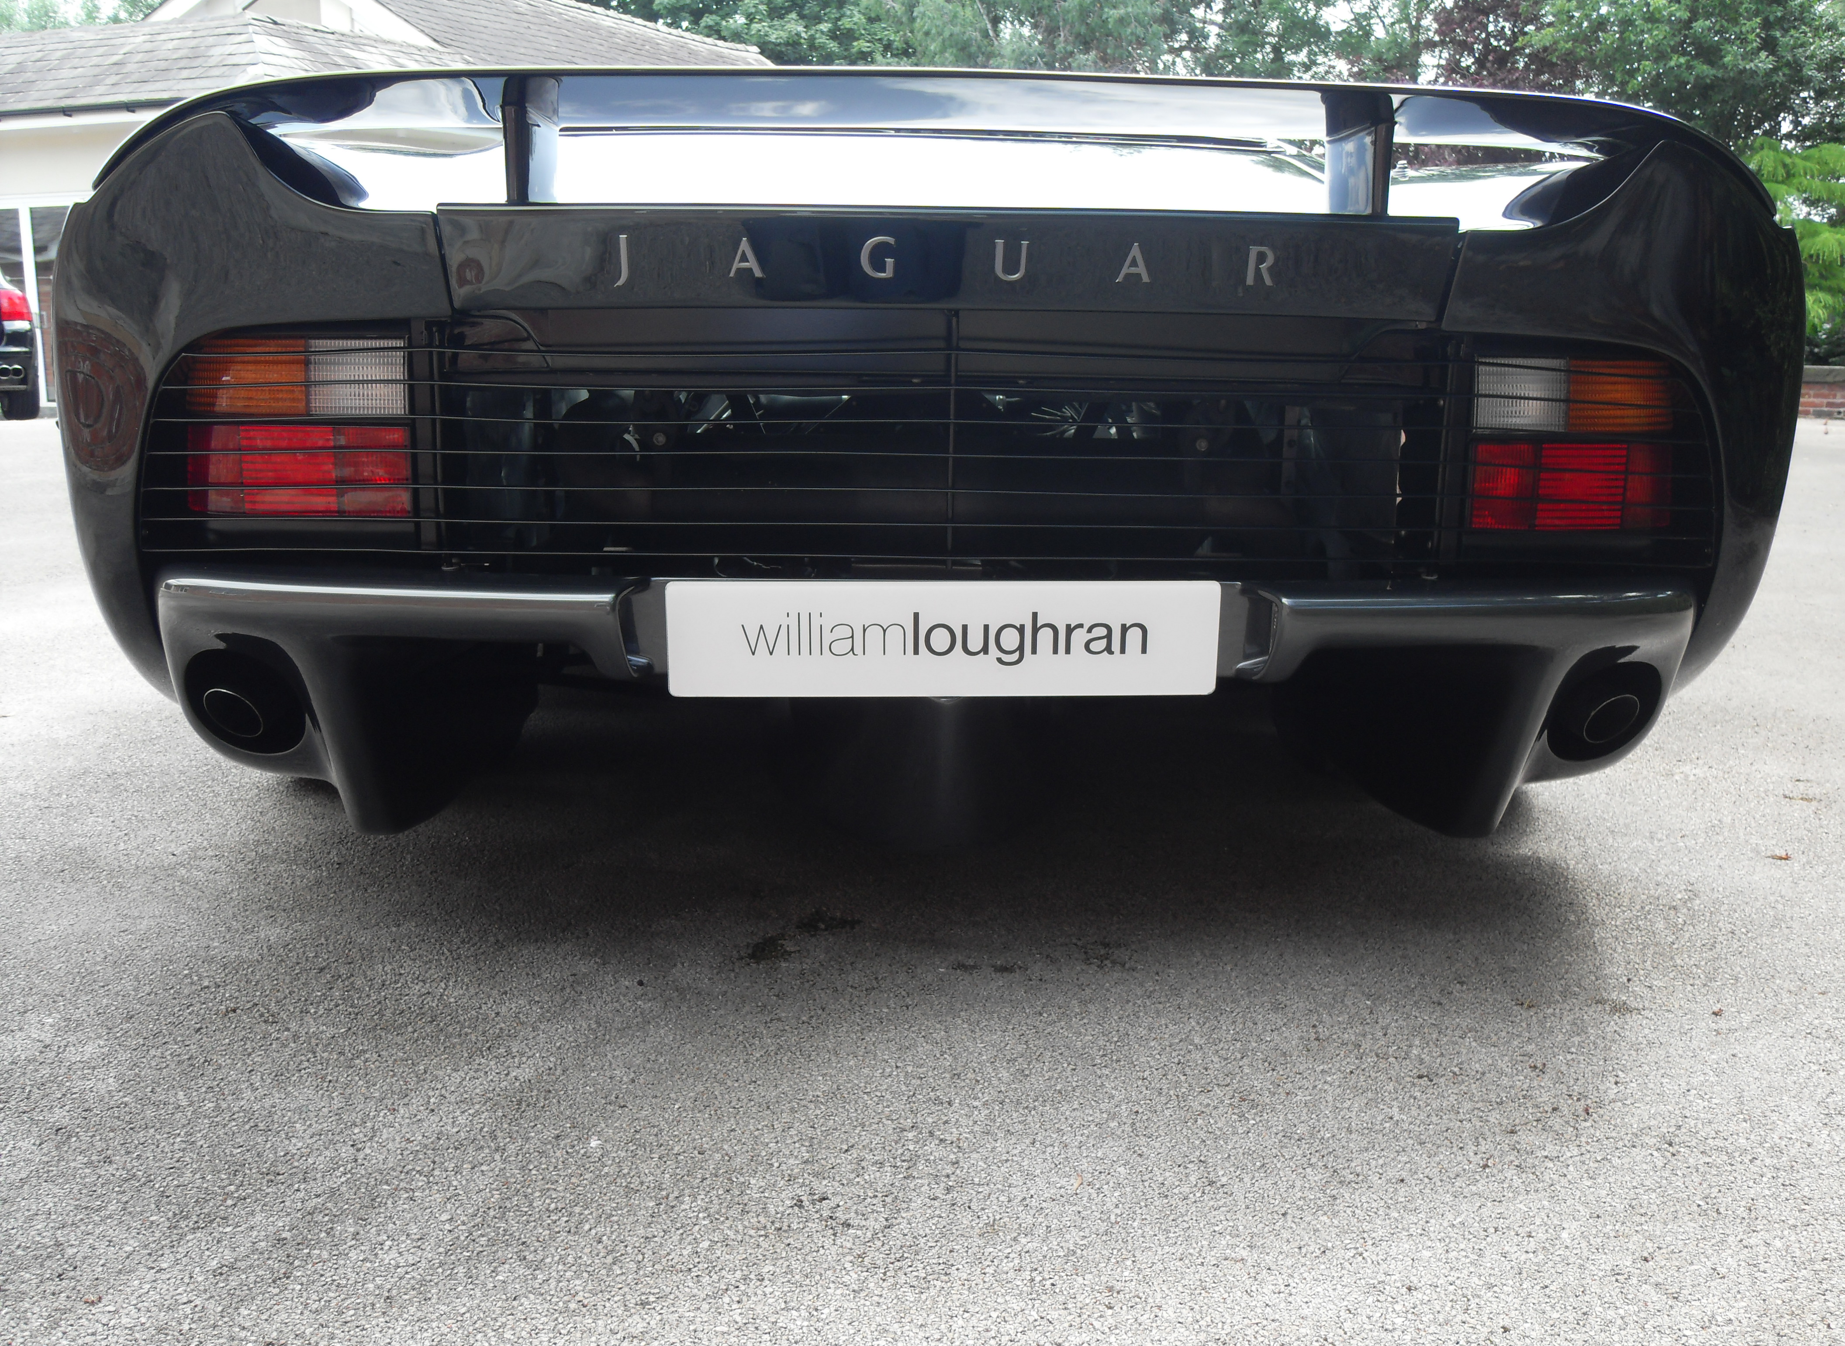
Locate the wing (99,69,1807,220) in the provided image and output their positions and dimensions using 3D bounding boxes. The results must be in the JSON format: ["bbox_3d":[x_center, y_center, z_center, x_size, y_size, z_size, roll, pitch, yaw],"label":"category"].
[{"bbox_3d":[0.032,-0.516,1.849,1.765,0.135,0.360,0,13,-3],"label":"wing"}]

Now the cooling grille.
[{"bbox_3d":[0.023,-0.225,1.800,1.556,0.246,0.110,0,13,-3],"label":"cooling grille"}]

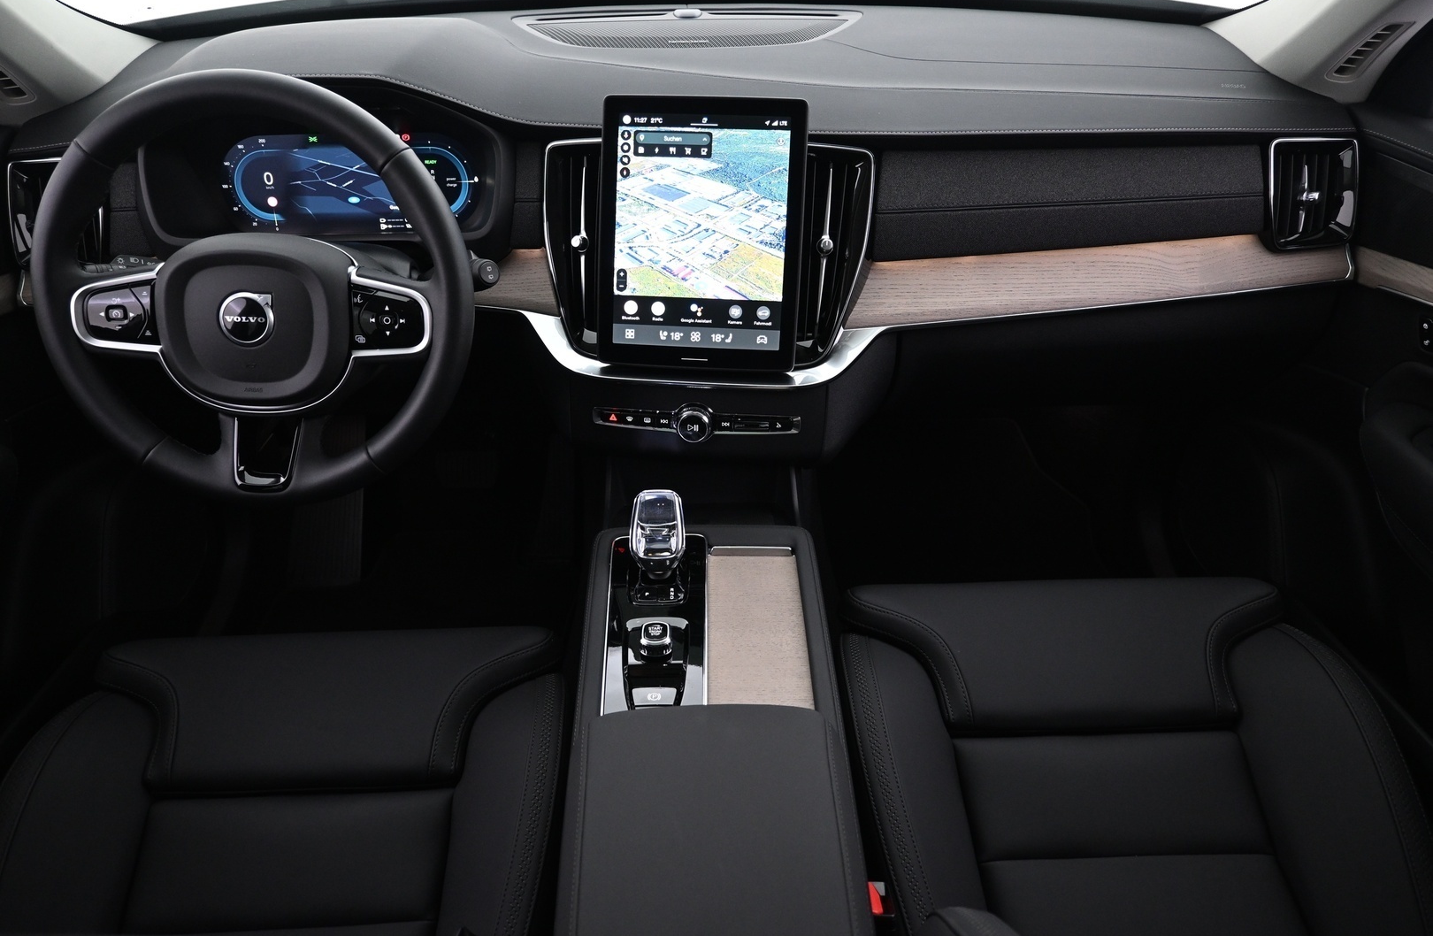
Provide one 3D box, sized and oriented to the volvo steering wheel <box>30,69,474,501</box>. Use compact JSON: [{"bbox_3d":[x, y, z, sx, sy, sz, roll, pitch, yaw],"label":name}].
[{"bbox_3d":[-0.405,-0.154,0.871,0.375,0.370,0.100,0,11,-3],"label":"volvo steering wheel"}]

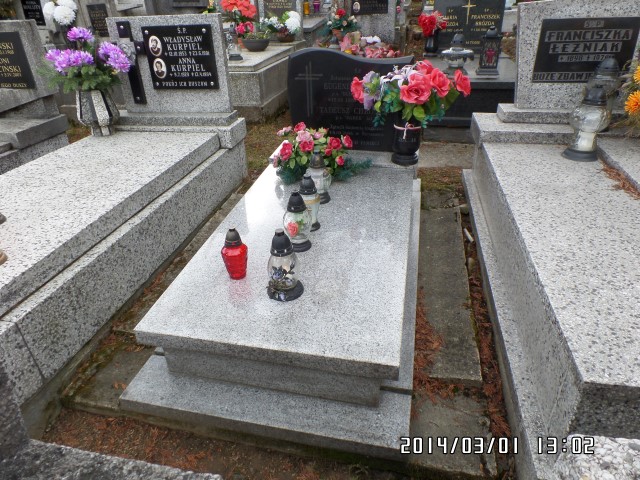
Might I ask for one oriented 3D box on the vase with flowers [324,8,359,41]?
[{"bbox_3d":[0.255,-2.555,5.040,0.400,0.360,0.340,5,33,11],"label":"vase with flowers"}]

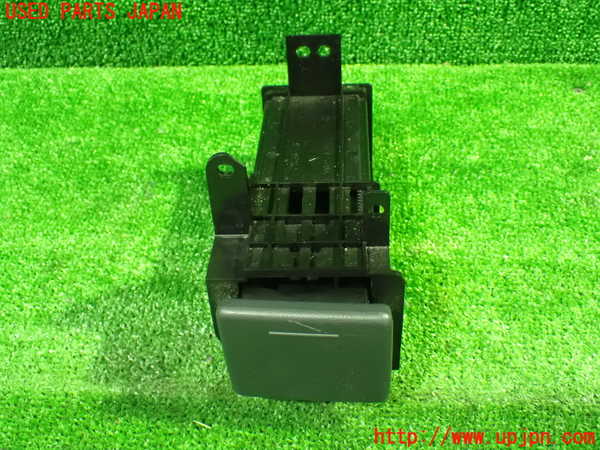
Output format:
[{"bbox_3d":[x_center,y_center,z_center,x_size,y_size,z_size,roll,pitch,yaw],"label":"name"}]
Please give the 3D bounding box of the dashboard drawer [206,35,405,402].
[{"bbox_3d":[0.007,-0.021,0.503,0.121,0.156,0.235,-1,45,4],"label":"dashboard drawer"}]

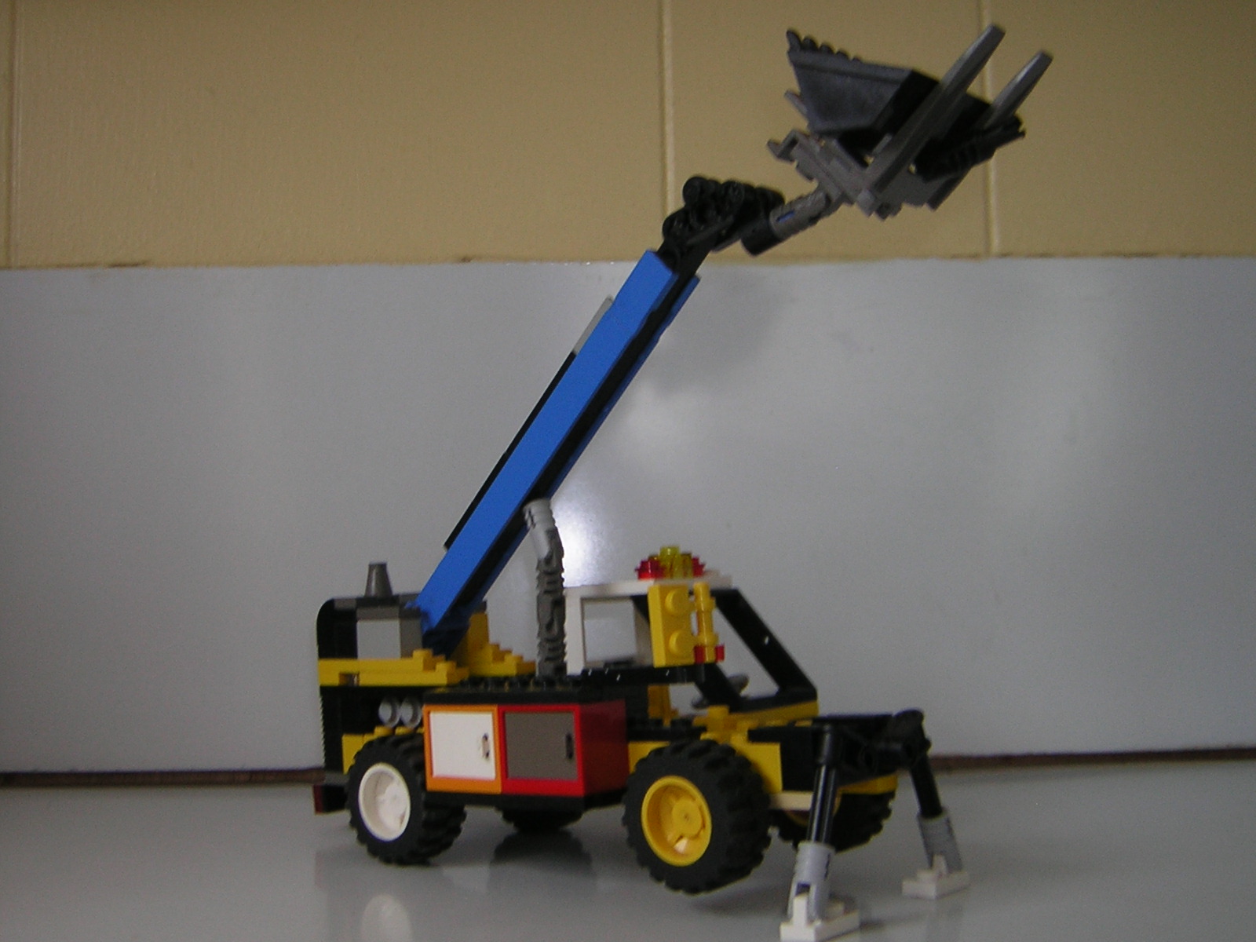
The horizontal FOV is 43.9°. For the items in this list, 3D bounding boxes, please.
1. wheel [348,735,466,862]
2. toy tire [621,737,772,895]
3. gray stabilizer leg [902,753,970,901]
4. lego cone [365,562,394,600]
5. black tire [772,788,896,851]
[{"bbox_3d":[-0.054,0.080,0.379,0.030,0.030,0.014,-3,-3,39],"label":"wheel"},{"bbox_3d":[0.014,0.072,0.324,0.030,0.030,0.014,-3,-3,39],"label":"toy tire"},{"bbox_3d":[0.067,0.076,0.338,0.008,0.029,0.017,-3,-3,39],"label":"gray stabilizer leg"},{"bbox_3d":[-0.065,0.028,0.405,0.008,0.010,0.008,-1,-3,0],"label":"lego cone"},{"bbox_3d":[0.046,0.073,0.363,0.030,0.030,0.014,-3,-3,39],"label":"black tire"}]

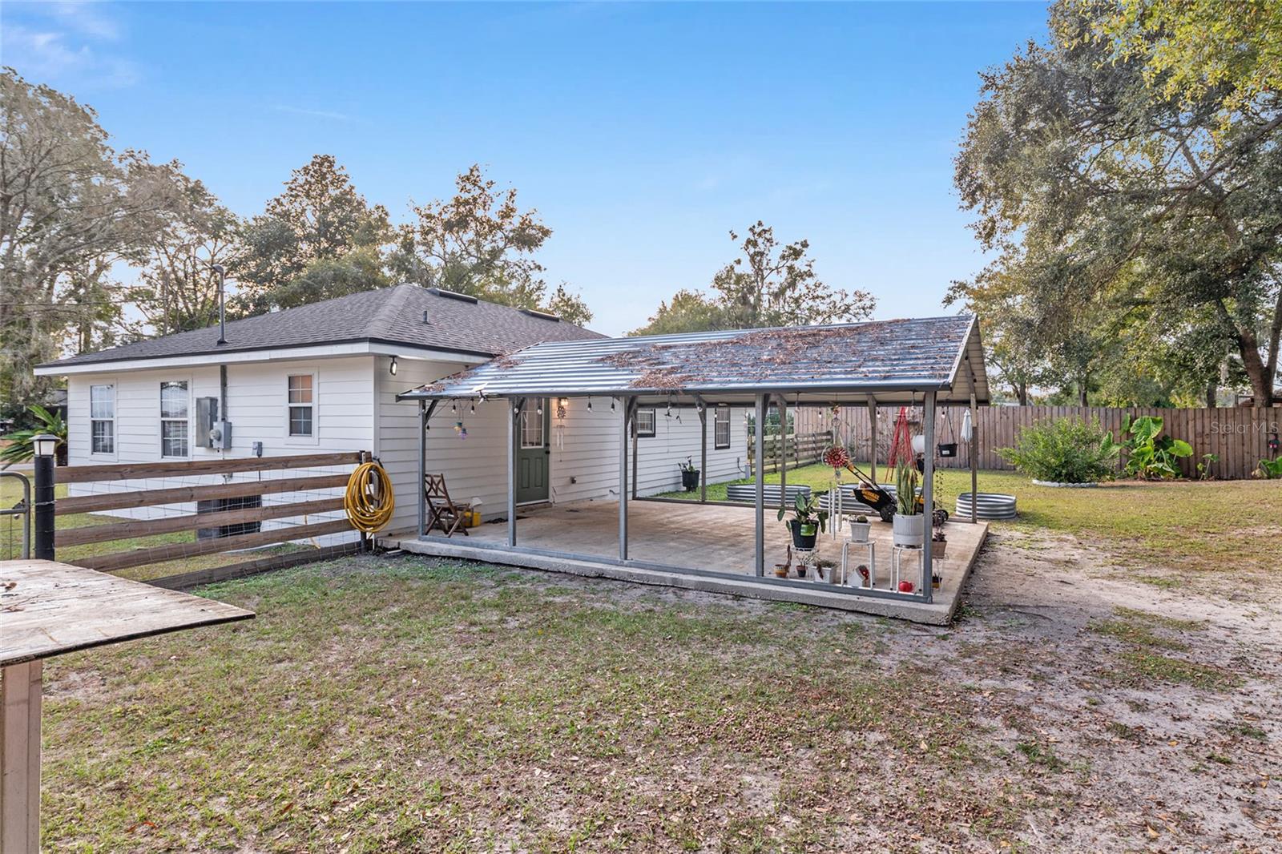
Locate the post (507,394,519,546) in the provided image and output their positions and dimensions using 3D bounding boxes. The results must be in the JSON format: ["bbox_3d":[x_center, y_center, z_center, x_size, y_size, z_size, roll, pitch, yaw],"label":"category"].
[{"bbox_3d":[-1.516,0.544,8.030,0.066,1.788,0.066,0,0,30],"label":"post"}]

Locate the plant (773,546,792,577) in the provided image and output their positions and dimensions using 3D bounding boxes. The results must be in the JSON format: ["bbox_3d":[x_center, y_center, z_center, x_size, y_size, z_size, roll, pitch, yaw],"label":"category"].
[{"bbox_3d":[1.392,1.316,6.620,0.165,0.300,0.130,0,0,30],"label":"plant"}]

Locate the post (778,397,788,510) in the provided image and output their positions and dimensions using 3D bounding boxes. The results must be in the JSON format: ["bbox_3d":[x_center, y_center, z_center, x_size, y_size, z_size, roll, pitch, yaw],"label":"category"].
[{"bbox_3d":[2.528,0.471,12.023,0.070,1.939,0.070,0,0,30],"label":"post"}]

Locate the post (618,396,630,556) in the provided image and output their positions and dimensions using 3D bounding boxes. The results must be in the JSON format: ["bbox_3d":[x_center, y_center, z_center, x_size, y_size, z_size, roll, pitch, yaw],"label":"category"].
[{"bbox_3d":[-0.189,0.560,7.272,0.066,1.786,0.066,0,0,30],"label":"post"}]

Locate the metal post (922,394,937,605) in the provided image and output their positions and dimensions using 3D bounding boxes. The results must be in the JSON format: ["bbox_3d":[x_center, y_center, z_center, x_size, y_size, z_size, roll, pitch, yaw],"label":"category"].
[{"bbox_3d":[2.451,0.590,5.757,0.066,1.802,0.066,0,0,30],"label":"metal post"}]

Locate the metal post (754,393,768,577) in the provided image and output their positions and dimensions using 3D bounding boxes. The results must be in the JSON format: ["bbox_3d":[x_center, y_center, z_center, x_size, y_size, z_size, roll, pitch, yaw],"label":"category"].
[{"bbox_3d":[1.149,0.564,6.514,0.066,1.784,0.066,0,0,30],"label":"metal post"}]

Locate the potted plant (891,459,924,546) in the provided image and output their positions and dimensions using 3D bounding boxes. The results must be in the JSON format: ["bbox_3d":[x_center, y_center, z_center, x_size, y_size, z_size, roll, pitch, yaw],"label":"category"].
[{"bbox_3d":[2.388,0.670,6.040,0.280,0.790,0.280,0,0,30],"label":"potted plant"}]

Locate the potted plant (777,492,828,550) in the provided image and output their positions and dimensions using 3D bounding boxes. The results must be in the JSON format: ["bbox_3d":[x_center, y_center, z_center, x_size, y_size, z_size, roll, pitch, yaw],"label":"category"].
[{"bbox_3d":[1.571,0.909,6.550,0.430,0.530,0.380,0,0,30],"label":"potted plant"}]

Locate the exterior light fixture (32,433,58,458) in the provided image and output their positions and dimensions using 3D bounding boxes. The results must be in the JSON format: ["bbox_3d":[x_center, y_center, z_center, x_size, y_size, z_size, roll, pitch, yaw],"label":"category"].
[{"bbox_3d":[-5.200,0.169,5.900,0.150,0.200,0.150,0,0,31],"label":"exterior light fixture"}]

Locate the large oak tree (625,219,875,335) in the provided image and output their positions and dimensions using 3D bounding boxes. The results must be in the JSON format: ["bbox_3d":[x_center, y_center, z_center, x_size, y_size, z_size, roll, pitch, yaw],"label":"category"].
[{"bbox_3d":[6.274,-4.950,38.000,13.500,13.100,12.500,0,0,0],"label":"large oak tree"}]

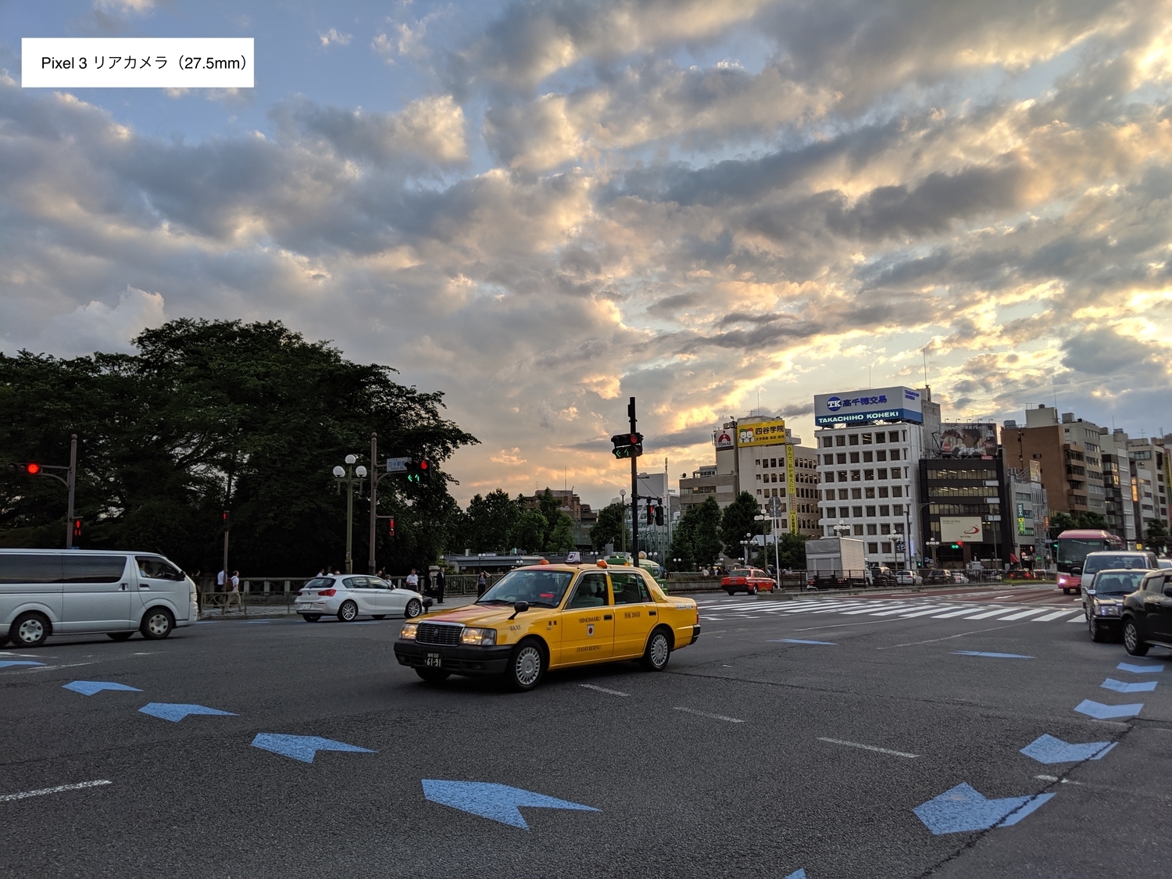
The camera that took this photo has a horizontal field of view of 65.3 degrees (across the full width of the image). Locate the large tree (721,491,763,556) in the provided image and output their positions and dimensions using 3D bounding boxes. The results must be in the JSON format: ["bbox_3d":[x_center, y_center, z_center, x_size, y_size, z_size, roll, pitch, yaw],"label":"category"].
[{"bbox_3d":[18.279,11.140,105.246,5.400,10.604,5.400,-2,-8,10],"label":"large tree"}]

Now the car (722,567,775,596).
[{"bbox_3d":[9.950,8.560,55.000,1.700,1.520,4.590,-7,-10,35],"label":"car"}]

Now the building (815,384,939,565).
[{"bbox_3d":[58.452,9.437,185.135,17.800,35.847,19.000,-6,-9,34],"label":"building"}]

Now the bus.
[{"bbox_3d":[30.100,7.270,54.200,2.500,3.500,11.600,-6,-10,34],"label":"bus"}]

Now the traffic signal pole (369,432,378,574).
[{"bbox_3d":[-8.242,3.090,35.456,0.250,6.817,0.250,-1,-8,0],"label":"traffic signal pole"}]

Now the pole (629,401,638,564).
[{"bbox_3d":[1.588,2.032,29.507,0.240,6.930,0.240,-1,-8,3],"label":"pole"}]

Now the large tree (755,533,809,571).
[{"bbox_3d":[21.091,12.635,97.616,6.000,5.399,6.000,-3,-8,12],"label":"large tree"}]

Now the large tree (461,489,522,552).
[{"bbox_3d":[-11.922,12.152,115.000,8.000,11.979,8.000,-1,-8,0],"label":"large tree"}]

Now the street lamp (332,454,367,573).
[{"bbox_3d":[-9.244,3.564,35.568,1.400,6.072,1.400,1,-8,-14],"label":"street lamp"}]

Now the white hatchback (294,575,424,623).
[{"bbox_3d":[-7.100,5.030,29.250,1.770,1.430,4.330,-6,-9,35],"label":"white hatchback"}]

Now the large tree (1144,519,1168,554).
[{"bbox_3d":[109.200,20.420,175.000,5.600,10.166,5.600,-1,-8,0],"label":"large tree"}]

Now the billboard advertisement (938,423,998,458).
[{"bbox_3d":[74.193,0.000,177.000,10.900,6.300,0.700,0,-8,-8],"label":"billboard advertisement"}]

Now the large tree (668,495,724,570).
[{"bbox_3d":[12.620,11.148,105.000,6.300,9.360,6.300,-1,-8,0],"label":"large tree"}]

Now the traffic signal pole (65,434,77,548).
[{"bbox_3d":[-19.569,3.163,34.518,0.260,6.782,0.260,4,-9,-29],"label":"traffic signal pole"}]

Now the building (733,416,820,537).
[{"bbox_3d":[45.358,14.373,213.329,13.200,34.051,18.000,-6,-9,34],"label":"building"}]

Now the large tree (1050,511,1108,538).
[{"bbox_3d":[83.524,17.543,155.000,9.500,11.023,8.500,-1,-8,0],"label":"large tree"}]

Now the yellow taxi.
[{"bbox_3d":[-0.340,2.460,12.520,1.700,1.530,4.660,-7,-10,38],"label":"yellow taxi"}]

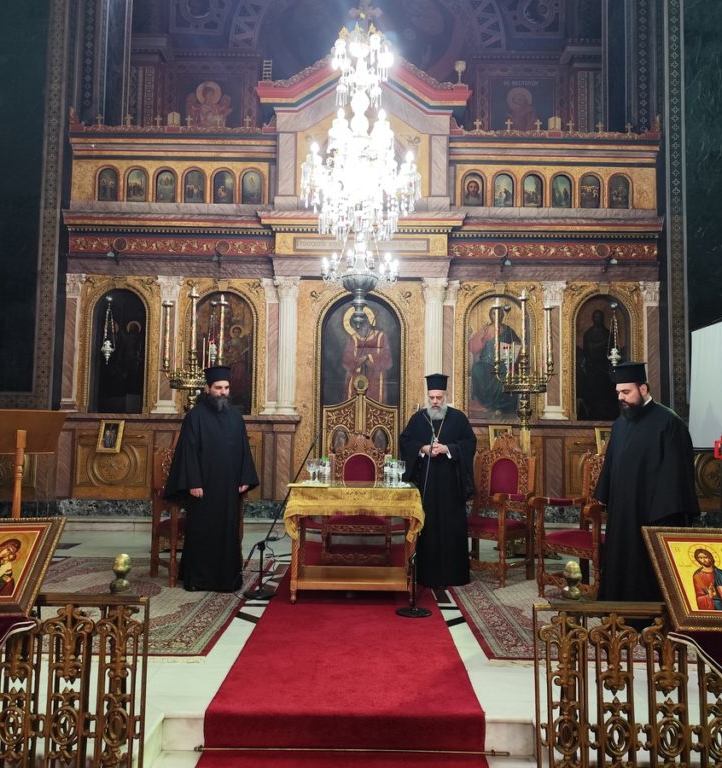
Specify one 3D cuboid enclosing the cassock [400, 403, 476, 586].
[{"bbox_3d":[0.667,0.916,5.748,0.660,1.485,0.420,0,-4,5],"label":"cassock"}]

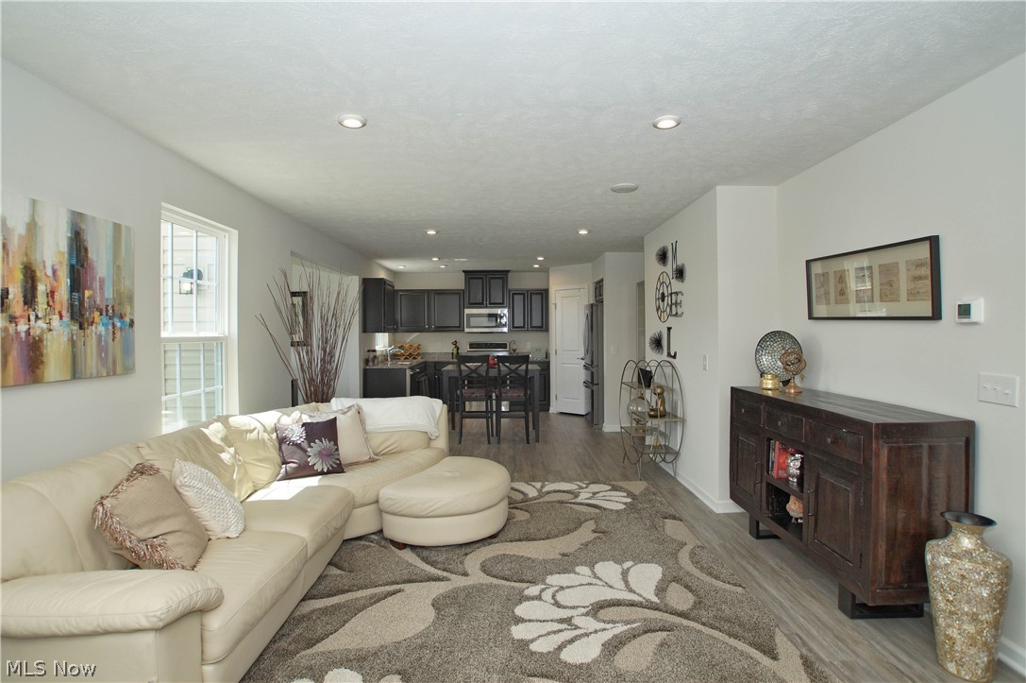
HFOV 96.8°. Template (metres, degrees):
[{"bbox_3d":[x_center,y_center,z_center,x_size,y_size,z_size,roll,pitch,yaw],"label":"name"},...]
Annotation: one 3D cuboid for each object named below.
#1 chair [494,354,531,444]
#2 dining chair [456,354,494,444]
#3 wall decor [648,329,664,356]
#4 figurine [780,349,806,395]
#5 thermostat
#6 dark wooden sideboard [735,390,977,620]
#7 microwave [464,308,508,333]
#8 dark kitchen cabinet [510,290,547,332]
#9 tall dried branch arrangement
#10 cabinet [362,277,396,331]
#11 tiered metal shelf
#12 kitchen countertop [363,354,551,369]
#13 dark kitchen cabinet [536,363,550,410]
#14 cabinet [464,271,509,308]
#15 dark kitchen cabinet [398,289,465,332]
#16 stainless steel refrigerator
[{"bbox_3d":[0.001,0.720,5.809,0.435,1.085,0.530,0,1,-1],"label":"chair"},{"bbox_3d":[-0.464,0.706,5.731,0.435,1.075,0.480,0,1,-1],"label":"dining chair"},{"bbox_3d":[1.452,0.018,4.667,0.120,0.250,0.250,0,1,-1],"label":"wall decor"},{"bbox_3d":[1.810,0.185,2.925,0.160,0.287,0.130,0,1,28],"label":"figurine"},{"bbox_3d":[1.986,-0.131,1.989,0.032,0.103,0.105,0,1,-1],"label":"thermostat"},{"bbox_3d":[1.762,0.815,2.595,0.450,0.963,1.265,0,1,-1],"label":"dark wooden sideboard"},{"bbox_3d":[-0.461,-0.355,8.025,0.760,0.418,0.390,0,1,-1],"label":"microwave"},{"bbox_3d":[0.267,-0.533,8.066,0.680,0.762,0.320,0,1,-1],"label":"dark kitchen cabinet"},{"bbox_3d":[-1.753,0.330,4.110,0.850,1.950,0.850,0,1,-1],"label":"tall dried branch arrangement"},{"bbox_3d":[-1.951,-0.506,6.665,0.305,0.760,0.600,0,1,-1],"label":"cabinet"},{"bbox_3d":[1.355,0.725,4.541,0.360,1.100,0.960,0,1,-1],"label":"tiered metal shelf"},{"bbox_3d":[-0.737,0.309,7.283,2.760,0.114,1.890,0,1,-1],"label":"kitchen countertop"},{"bbox_3d":[0.283,0.750,7.983,0.630,0.876,0.600,0,1,-1],"label":"dark kitchen cabinet"},{"bbox_3d":[-0.468,-0.894,8.035,0.775,0.650,0.350,0,1,-1],"label":"cabinet"},{"bbox_3d":[-1.453,-0.520,8.045,1.200,0.762,0.320,0,1,-1],"label":"dark kitchen cabinet"},{"bbox_3d":[1.502,0.331,6.760,0.800,1.750,0.880,0,1,-1],"label":"stainless steel refrigerator"}]

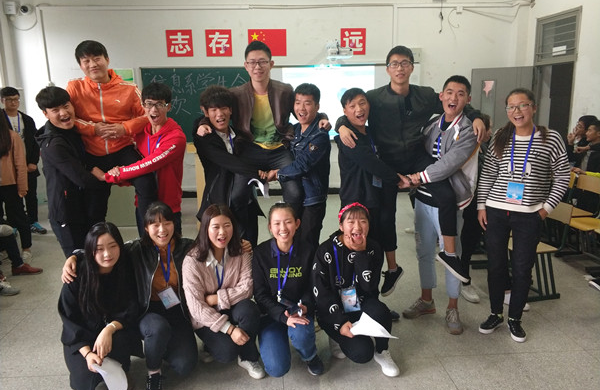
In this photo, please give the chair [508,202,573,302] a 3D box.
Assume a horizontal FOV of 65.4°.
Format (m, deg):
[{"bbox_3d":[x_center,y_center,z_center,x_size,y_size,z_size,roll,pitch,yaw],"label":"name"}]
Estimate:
[{"bbox_3d":[1.903,0.410,3.849,0.480,0.770,0.430,-4,12,-15],"label":"chair"}]

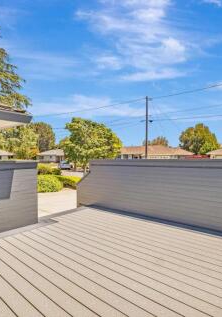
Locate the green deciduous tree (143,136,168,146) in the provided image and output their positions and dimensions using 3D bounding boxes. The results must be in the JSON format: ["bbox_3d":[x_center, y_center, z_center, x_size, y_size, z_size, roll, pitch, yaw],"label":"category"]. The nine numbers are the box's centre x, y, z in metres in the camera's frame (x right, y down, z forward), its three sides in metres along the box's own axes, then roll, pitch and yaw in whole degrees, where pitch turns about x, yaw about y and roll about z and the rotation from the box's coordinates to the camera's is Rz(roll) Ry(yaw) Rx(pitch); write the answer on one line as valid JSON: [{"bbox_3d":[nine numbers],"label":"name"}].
[{"bbox_3d":[13.800,-2.350,60.000,8.000,8.600,8.000,0,0,0],"label":"green deciduous tree"}]

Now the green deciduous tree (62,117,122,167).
[{"bbox_3d":[-1.950,-1.190,20.000,5.800,5.700,5.600,0,0,0],"label":"green deciduous tree"}]

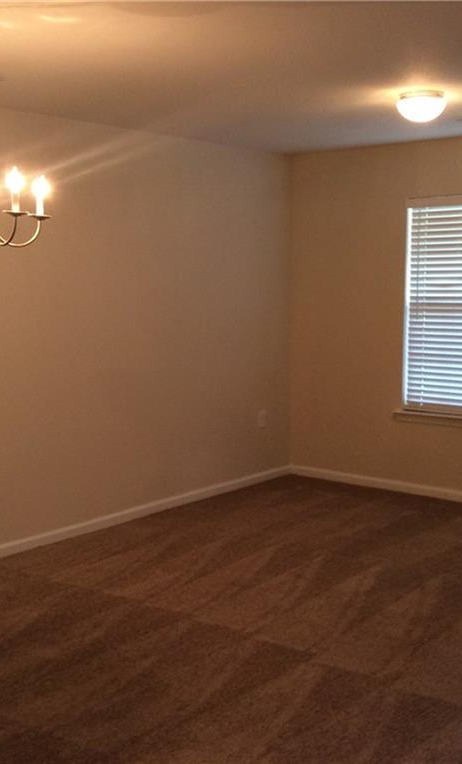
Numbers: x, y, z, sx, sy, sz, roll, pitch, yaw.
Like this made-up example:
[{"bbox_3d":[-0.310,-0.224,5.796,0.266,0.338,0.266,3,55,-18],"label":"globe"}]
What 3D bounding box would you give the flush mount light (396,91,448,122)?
[{"bbox_3d":[0.946,-1.363,4.682,0.256,0.130,0.256,0,7,0],"label":"flush mount light"}]

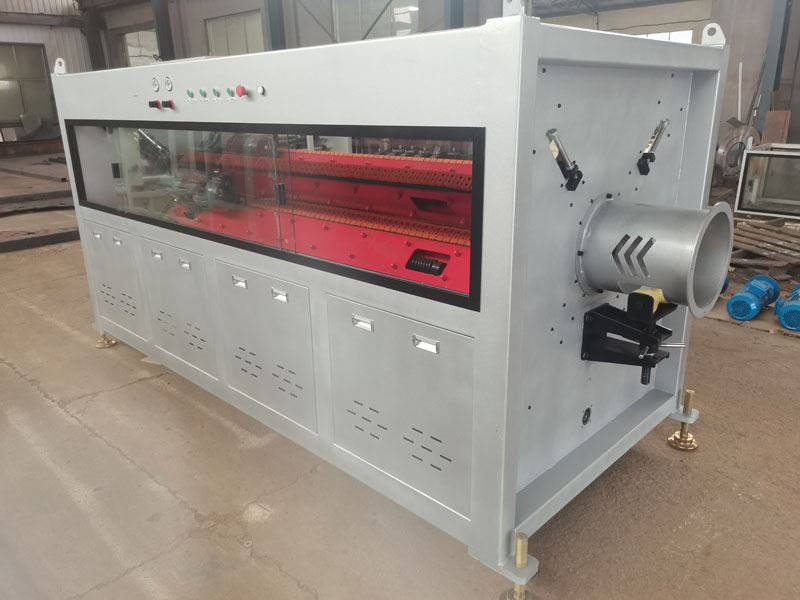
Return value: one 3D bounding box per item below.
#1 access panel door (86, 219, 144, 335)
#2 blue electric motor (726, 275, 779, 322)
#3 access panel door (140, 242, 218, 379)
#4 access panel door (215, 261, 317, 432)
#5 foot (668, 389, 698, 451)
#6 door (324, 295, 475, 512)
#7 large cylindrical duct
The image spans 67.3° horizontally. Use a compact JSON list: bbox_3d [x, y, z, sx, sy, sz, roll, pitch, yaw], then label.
[{"bbox_3d":[-1.748,-0.139,3.709,0.700,0.644,0.020,16,24,42],"label":"access panel door"},{"bbox_3d":[2.640,0.000,4.500,0.260,0.270,0.450,15,24,41],"label":"blue electric motor"},{"bbox_3d":[-1.166,0.026,3.172,0.699,0.644,0.020,16,24,42],"label":"access panel door"},{"bbox_3d":[-0.588,0.189,2.640,0.693,0.644,0.020,16,24,42],"label":"access panel door"},{"bbox_3d":[1.355,0.556,2.845,0.130,0.285,0.130,16,24,42],"label":"foot"},{"bbox_3d":[-0.016,0.351,2.112,0.689,0.644,0.020,16,24,42],"label":"door"},{"bbox_3d":[0.874,-0.162,2.068,0.380,0.390,0.390,16,24,42],"label":"large cylindrical duct"}]

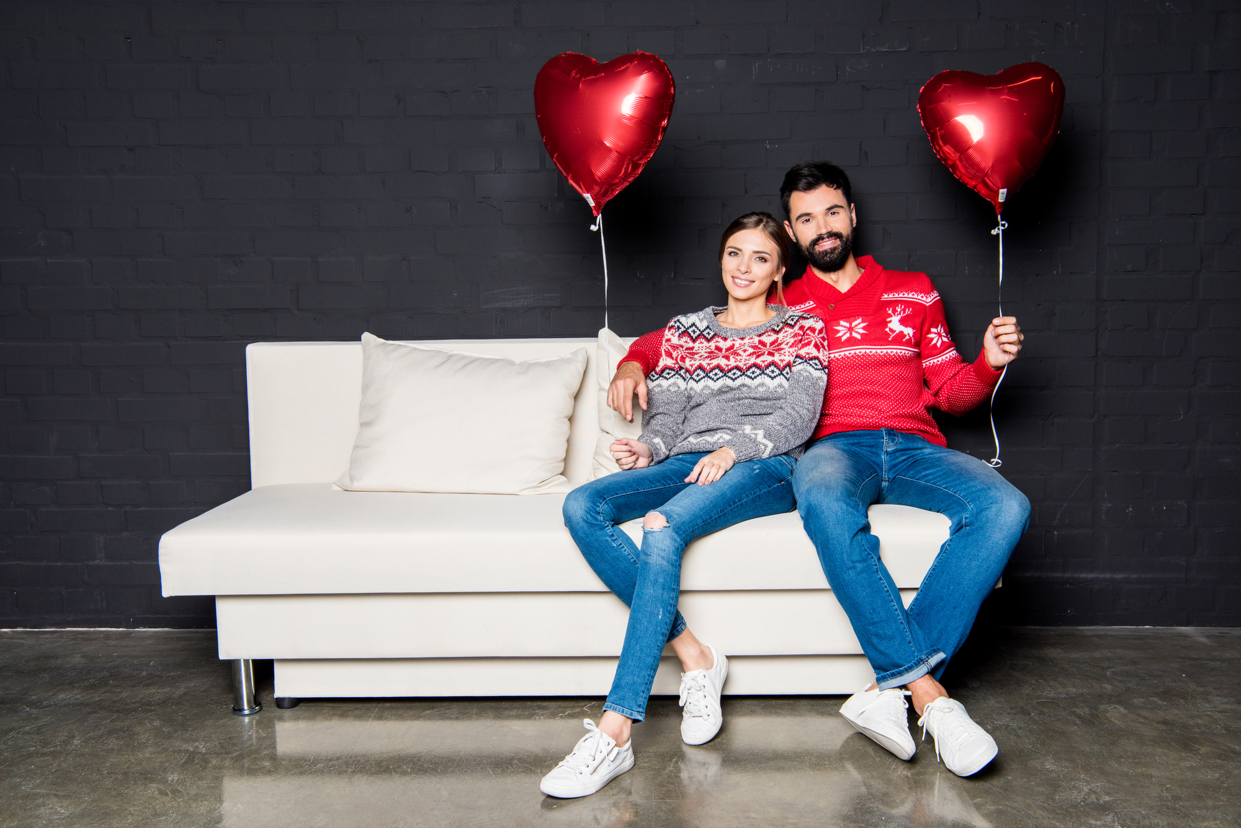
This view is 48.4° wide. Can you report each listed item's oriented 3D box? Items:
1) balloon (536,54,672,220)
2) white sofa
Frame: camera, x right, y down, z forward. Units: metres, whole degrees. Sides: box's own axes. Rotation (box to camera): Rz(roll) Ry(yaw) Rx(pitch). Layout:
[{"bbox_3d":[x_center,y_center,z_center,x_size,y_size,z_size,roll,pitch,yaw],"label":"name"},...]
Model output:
[{"bbox_3d":[-0.036,-0.654,3.224,0.370,0.390,0.200,3,6,24],"label":"balloon"},{"bbox_3d":[-0.088,0.241,3.482,1.873,0.850,0.850,-1,5,0],"label":"white sofa"}]

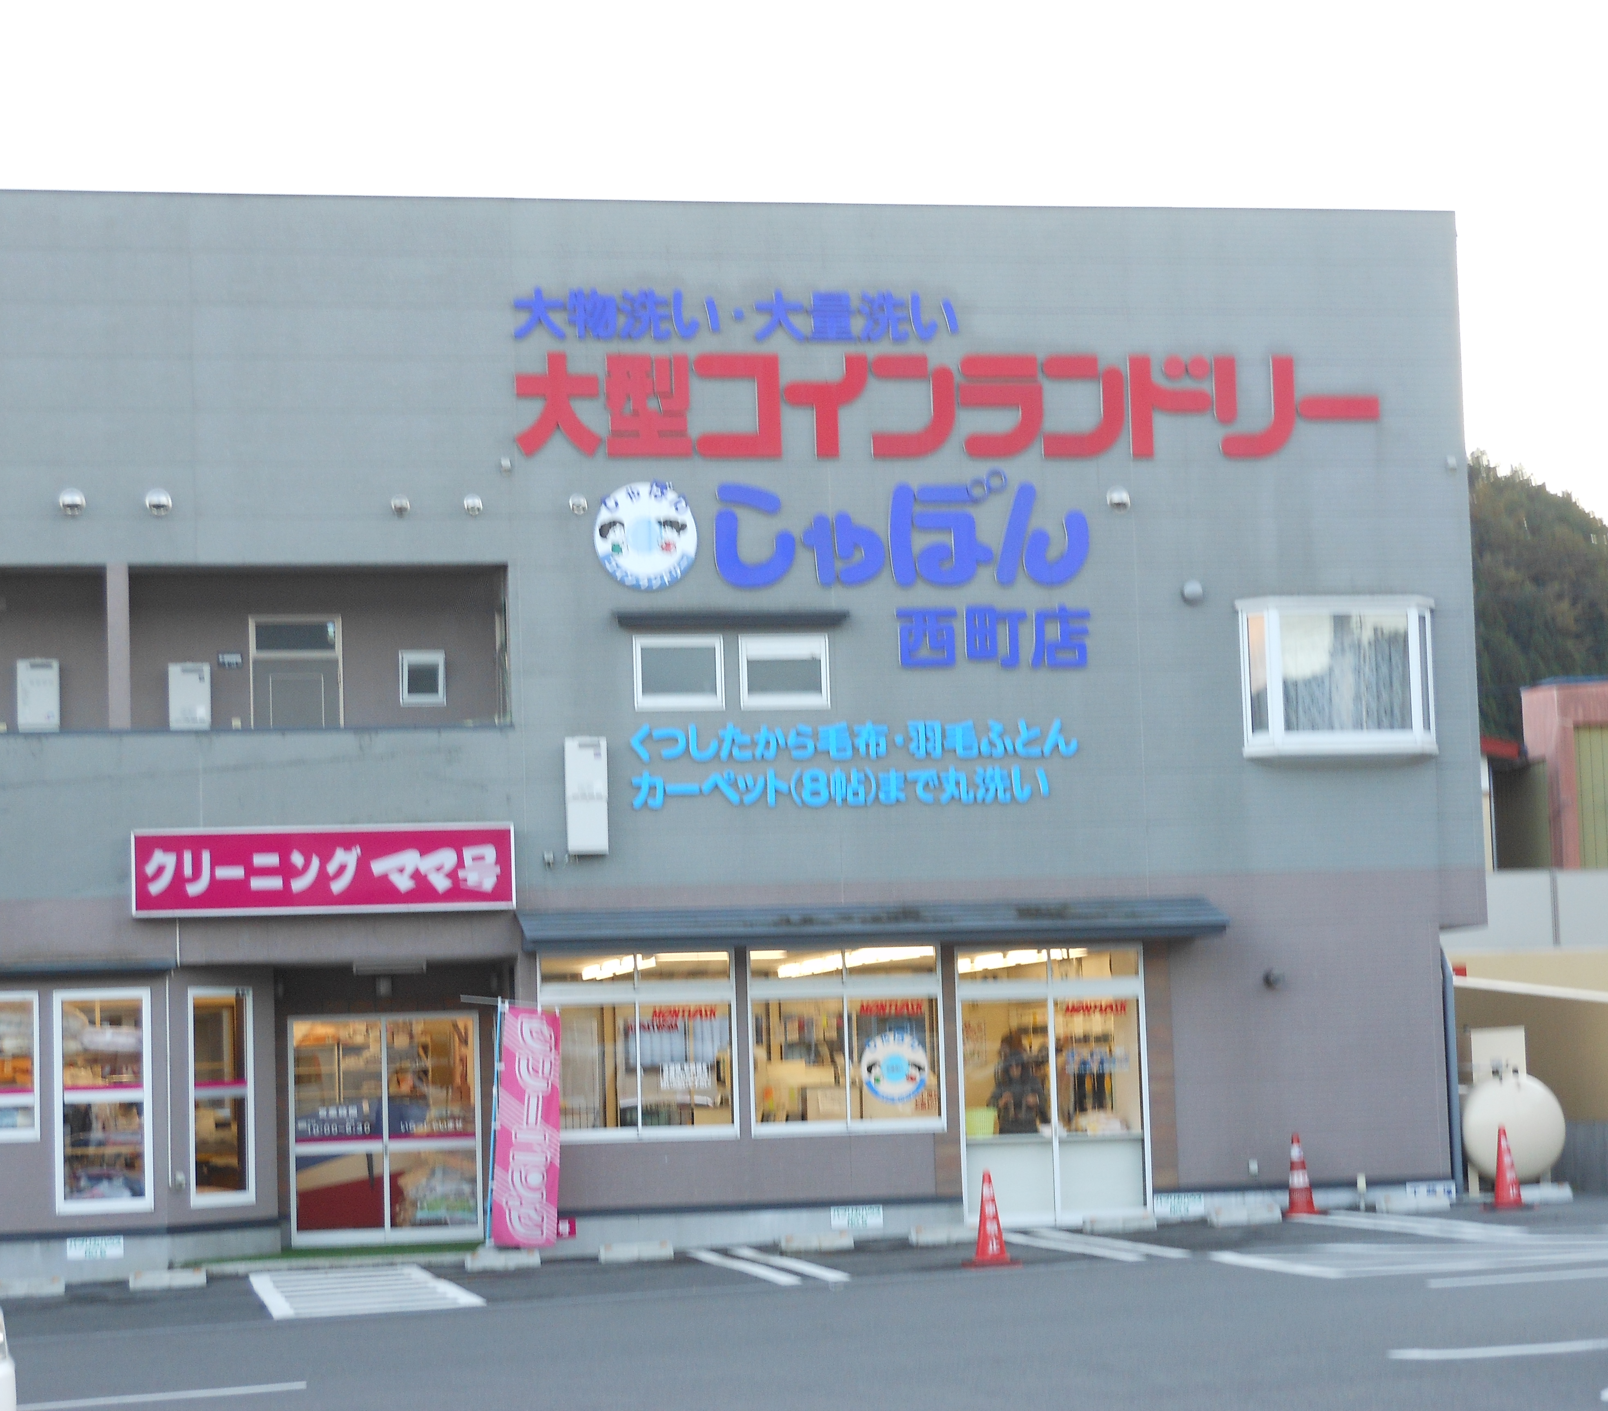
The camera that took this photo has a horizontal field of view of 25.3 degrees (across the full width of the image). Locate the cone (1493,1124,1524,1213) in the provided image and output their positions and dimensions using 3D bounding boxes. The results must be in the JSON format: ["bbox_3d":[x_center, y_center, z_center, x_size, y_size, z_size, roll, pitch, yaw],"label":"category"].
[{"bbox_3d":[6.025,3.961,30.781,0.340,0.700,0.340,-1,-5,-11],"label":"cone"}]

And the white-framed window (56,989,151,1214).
[{"bbox_3d":[-5.795,3.277,29.686,0.788,1.835,0.100,-1,-5,-11],"label":"white-framed window"}]

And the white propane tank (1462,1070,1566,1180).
[{"bbox_3d":[6.551,3.886,33.100,0.970,1.030,1.400,-2,-5,0],"label":"white propane tank"}]

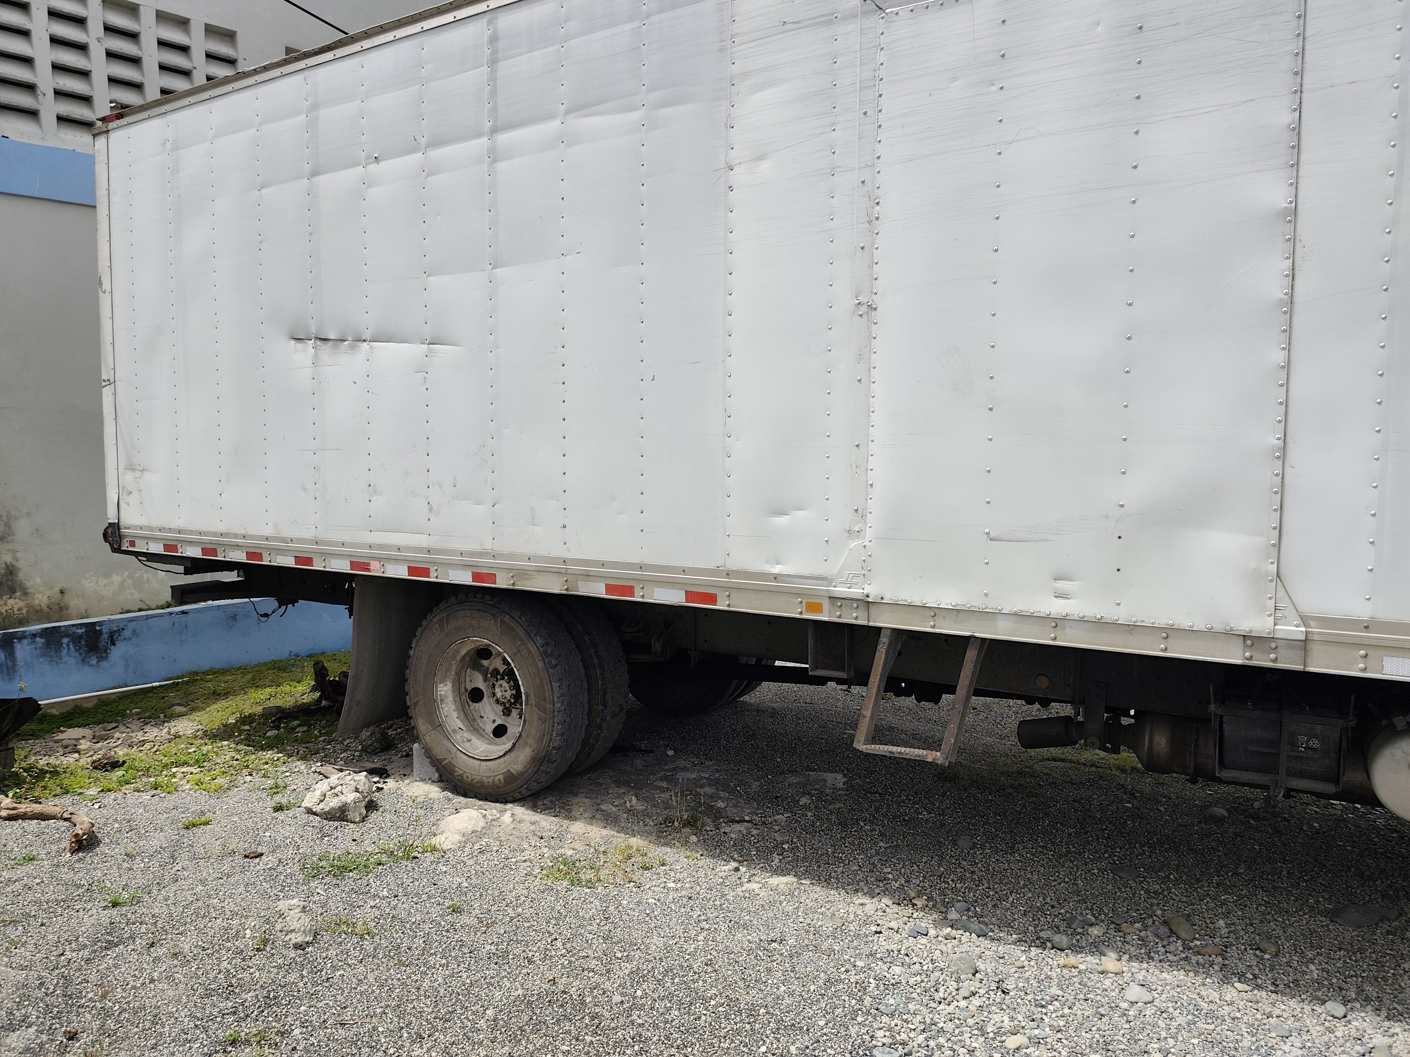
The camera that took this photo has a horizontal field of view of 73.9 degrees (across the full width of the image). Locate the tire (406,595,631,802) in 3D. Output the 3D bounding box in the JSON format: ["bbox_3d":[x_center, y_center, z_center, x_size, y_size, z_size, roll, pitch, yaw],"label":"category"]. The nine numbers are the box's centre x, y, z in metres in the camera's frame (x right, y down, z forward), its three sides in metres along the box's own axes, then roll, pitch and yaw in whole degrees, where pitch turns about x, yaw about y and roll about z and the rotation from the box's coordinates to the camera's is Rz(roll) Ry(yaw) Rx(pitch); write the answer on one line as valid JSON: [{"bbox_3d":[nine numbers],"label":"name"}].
[{"bbox_3d":[-0.950,0.812,4.753,0.985,0.970,0.614,3,4,30],"label":"tire"}]

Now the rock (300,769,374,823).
[{"bbox_3d":[-1.667,1.211,4.265,0.310,0.180,0.250,-2,5,-32],"label":"rock"}]

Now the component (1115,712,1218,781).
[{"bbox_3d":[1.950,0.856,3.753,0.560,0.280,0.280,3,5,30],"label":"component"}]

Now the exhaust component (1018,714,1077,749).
[{"bbox_3d":[1.473,0.880,4.036,0.225,0.128,0.128,-11,-2,31],"label":"exhaust component"}]

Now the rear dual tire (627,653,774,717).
[{"bbox_3d":[-0.065,0.731,6.274,0.985,0.970,0.614,3,4,30],"label":"rear dual tire"}]

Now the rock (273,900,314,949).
[{"bbox_3d":[-1.389,1.335,3.168,0.145,0.090,0.180,-2,4,-24],"label":"rock"}]

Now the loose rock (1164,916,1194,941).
[{"bbox_3d":[1.633,1.377,3.222,0.085,0.045,0.115,0,4,-7],"label":"loose rock"}]

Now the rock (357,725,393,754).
[{"bbox_3d":[-1.776,1.136,5.044,0.190,0.140,0.170,-1,4,-20],"label":"rock"}]

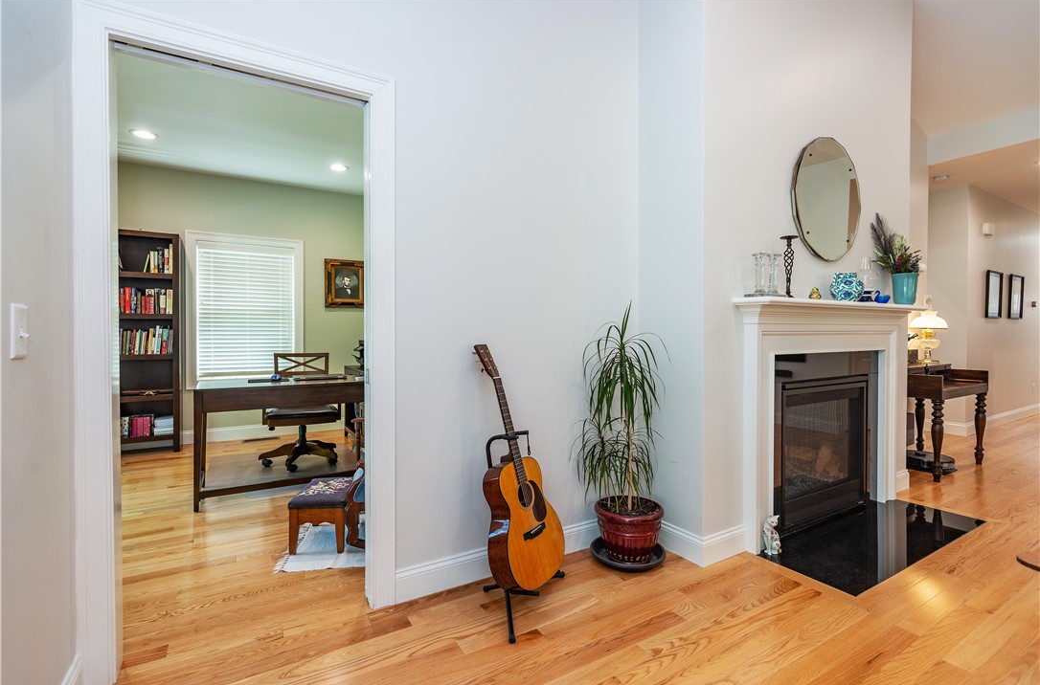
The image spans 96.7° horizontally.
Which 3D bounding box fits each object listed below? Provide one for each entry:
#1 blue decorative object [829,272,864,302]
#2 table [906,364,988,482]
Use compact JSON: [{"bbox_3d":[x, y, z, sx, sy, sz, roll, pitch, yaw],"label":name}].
[{"bbox_3d":[1.883,-0.309,2.660,0.163,0.184,0.158,0,0,-30],"label":"blue decorative object"},{"bbox_3d":[3.427,0.617,3.869,0.976,0.834,0.477,-1,1,-30],"label":"table"}]

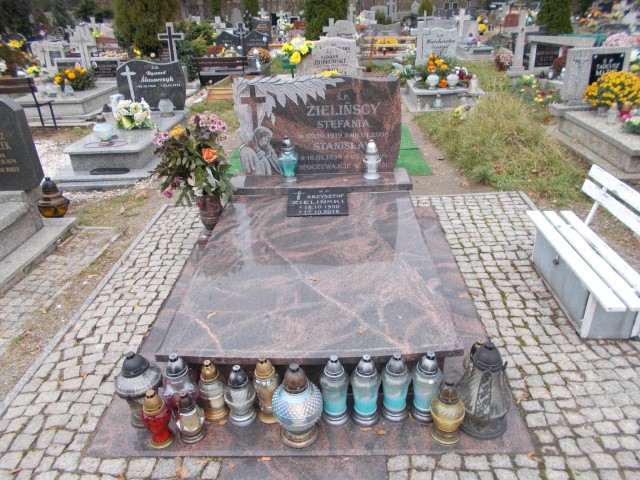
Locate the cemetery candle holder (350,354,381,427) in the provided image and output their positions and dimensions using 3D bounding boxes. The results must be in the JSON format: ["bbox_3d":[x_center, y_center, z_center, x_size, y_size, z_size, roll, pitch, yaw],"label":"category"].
[{"bbox_3d":[0.179,0.571,1.859,0.115,0.298,0.115,-2,28,4],"label":"cemetery candle holder"}]

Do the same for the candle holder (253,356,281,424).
[{"bbox_3d":[-0.207,0.567,1.844,0.108,0.298,0.108,0,28,3],"label":"candle holder"}]

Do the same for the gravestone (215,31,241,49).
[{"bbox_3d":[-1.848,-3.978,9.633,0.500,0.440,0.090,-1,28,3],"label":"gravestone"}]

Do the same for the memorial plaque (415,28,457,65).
[{"bbox_3d":[1.881,-3.066,7.749,0.660,0.630,0.110,-2,28,4],"label":"memorial plaque"}]

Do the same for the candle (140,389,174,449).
[{"bbox_3d":[-0.600,0.650,1.771,0.111,0.241,0.111,0,28,3],"label":"candle"}]

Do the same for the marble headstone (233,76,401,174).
[{"bbox_3d":[-0.010,-0.786,3.307,1.120,0.670,0.100,0,28,3],"label":"marble headstone"}]

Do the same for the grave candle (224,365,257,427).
[{"bbox_3d":[-0.316,0.604,1.901,0.122,0.258,0.122,-2,28,4],"label":"grave candle"}]

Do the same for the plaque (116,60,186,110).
[{"bbox_3d":[-1.950,-1.794,5.563,0.750,0.560,0.090,-1,28,3],"label":"plaque"}]

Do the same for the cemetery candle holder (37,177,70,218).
[{"bbox_3d":[-2.142,-0.349,3.827,0.250,0.292,0.250,-2,28,4],"label":"cemetery candle holder"}]

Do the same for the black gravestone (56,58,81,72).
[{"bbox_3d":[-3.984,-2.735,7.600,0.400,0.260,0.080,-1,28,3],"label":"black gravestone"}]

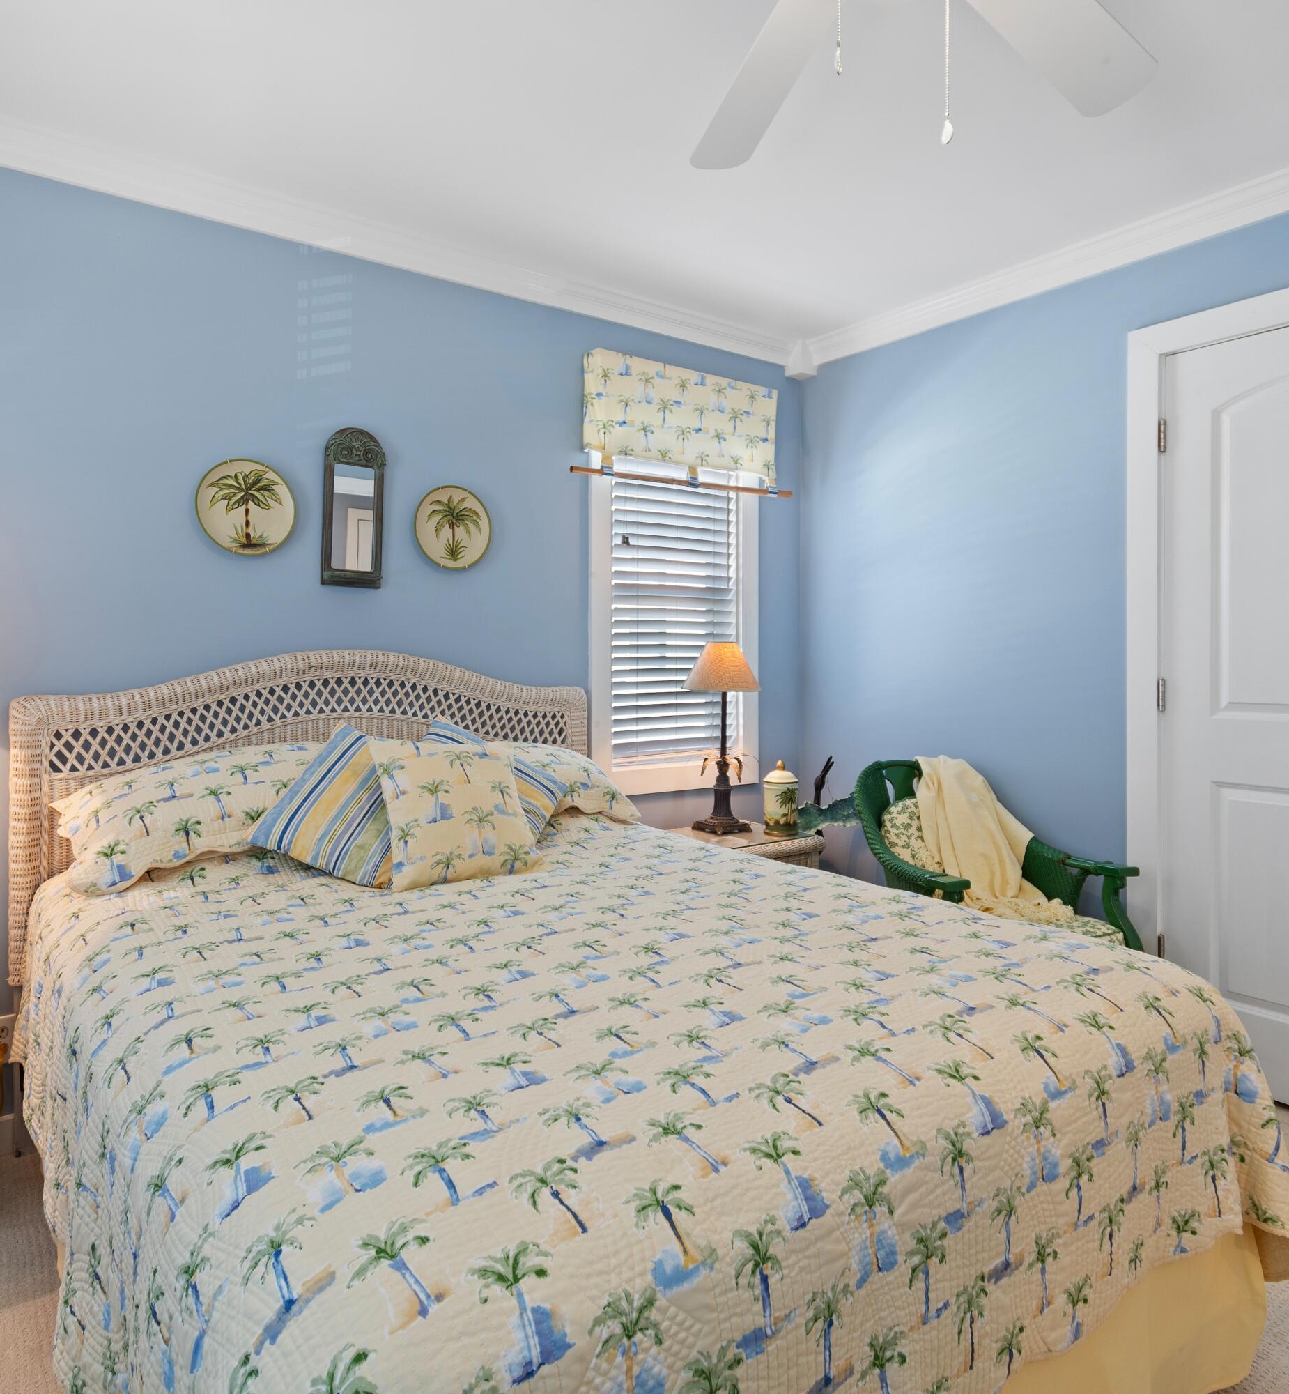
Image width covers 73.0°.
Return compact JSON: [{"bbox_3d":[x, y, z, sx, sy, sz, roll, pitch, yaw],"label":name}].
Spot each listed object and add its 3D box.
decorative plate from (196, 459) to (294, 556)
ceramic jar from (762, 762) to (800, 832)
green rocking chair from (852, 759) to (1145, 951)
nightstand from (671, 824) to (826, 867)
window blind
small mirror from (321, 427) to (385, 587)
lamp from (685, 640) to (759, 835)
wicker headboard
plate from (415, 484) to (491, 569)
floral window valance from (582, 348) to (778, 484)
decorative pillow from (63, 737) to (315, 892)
[{"bbox_3d":[-1.103,-0.526,2.418,0.261,0.264,0.028,-1,2,-36],"label":"decorative plate"},{"bbox_3d":[0.462,0.336,2.930,0.118,0.250,0.118,0,1,0],"label":"ceramic jar"},{"bbox_3d":[0.982,0.633,2.640,0.650,0.840,0.770,-1,2,-21],"label":"green rocking chair"},{"bbox_3d":[0.307,0.783,3.150,0.477,0.573,0.411,-1,2,-36],"label":"nightstand"},{"bbox_3d":[0.119,-0.345,3.203,0.580,1.170,0.055,-1,2,-35],"label":"window blind"},{"bbox_3d":[-0.865,-0.562,2.582,0.183,0.462,0.030,-1,2,-36],"label":"small mirror"},{"bbox_3d":[0.286,0.147,3.192,0.274,0.690,0.274,-1,1,0],"label":"lamp"},{"bbox_3d":[-0.859,0.265,2.542,1.624,0.792,0.076,-1,2,-36],"label":"wicker headboard"},{"bbox_3d":[-0.603,-0.536,2.763,0.261,0.266,0.028,-1,2,-36],"label":"plate"},{"bbox_3d":[0.147,-0.977,3.137,0.810,0.370,0.100,-1,2,-35],"label":"floral window valance"},{"bbox_3d":[-0.992,0.266,2.079,0.690,0.420,0.180,-1,-37,-35],"label":"decorative pillow"}]

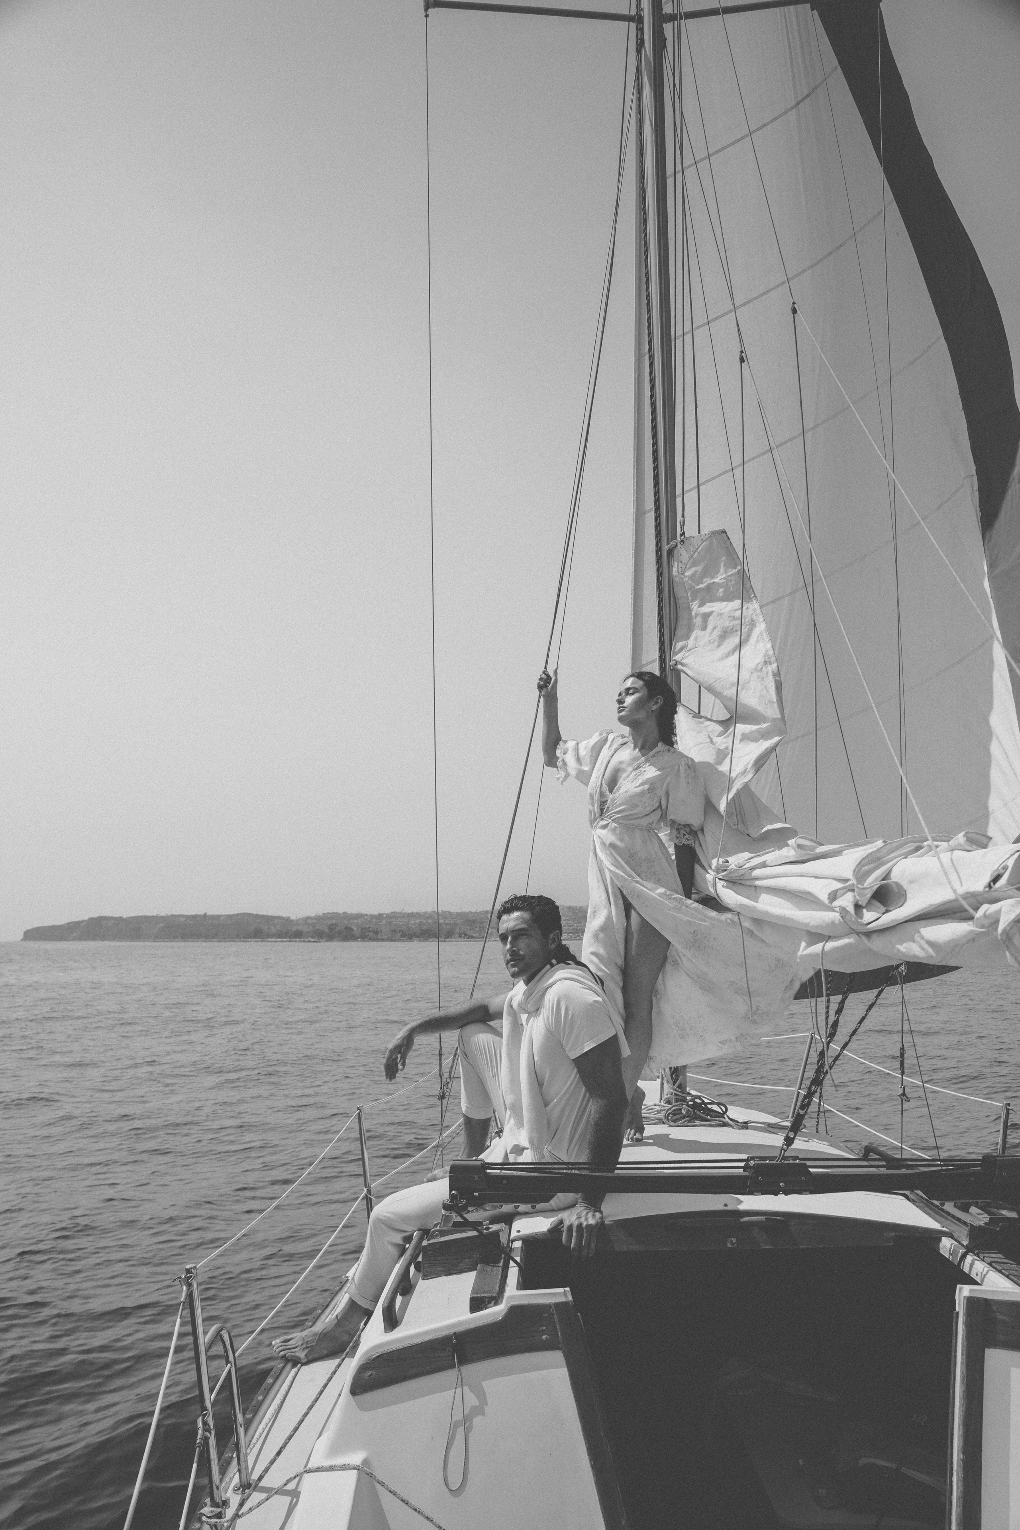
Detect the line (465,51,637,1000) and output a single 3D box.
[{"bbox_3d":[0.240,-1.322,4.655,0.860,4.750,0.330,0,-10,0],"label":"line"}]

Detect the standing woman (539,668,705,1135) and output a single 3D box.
[{"bbox_3d":[0.415,0.491,3.904,0.420,1.730,0.640,9,-14,-43],"label":"standing woman"}]

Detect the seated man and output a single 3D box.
[{"bbox_3d":[-0.180,0.888,2.657,0.820,1.110,0.760,5,-11,-26],"label":"seated man"}]

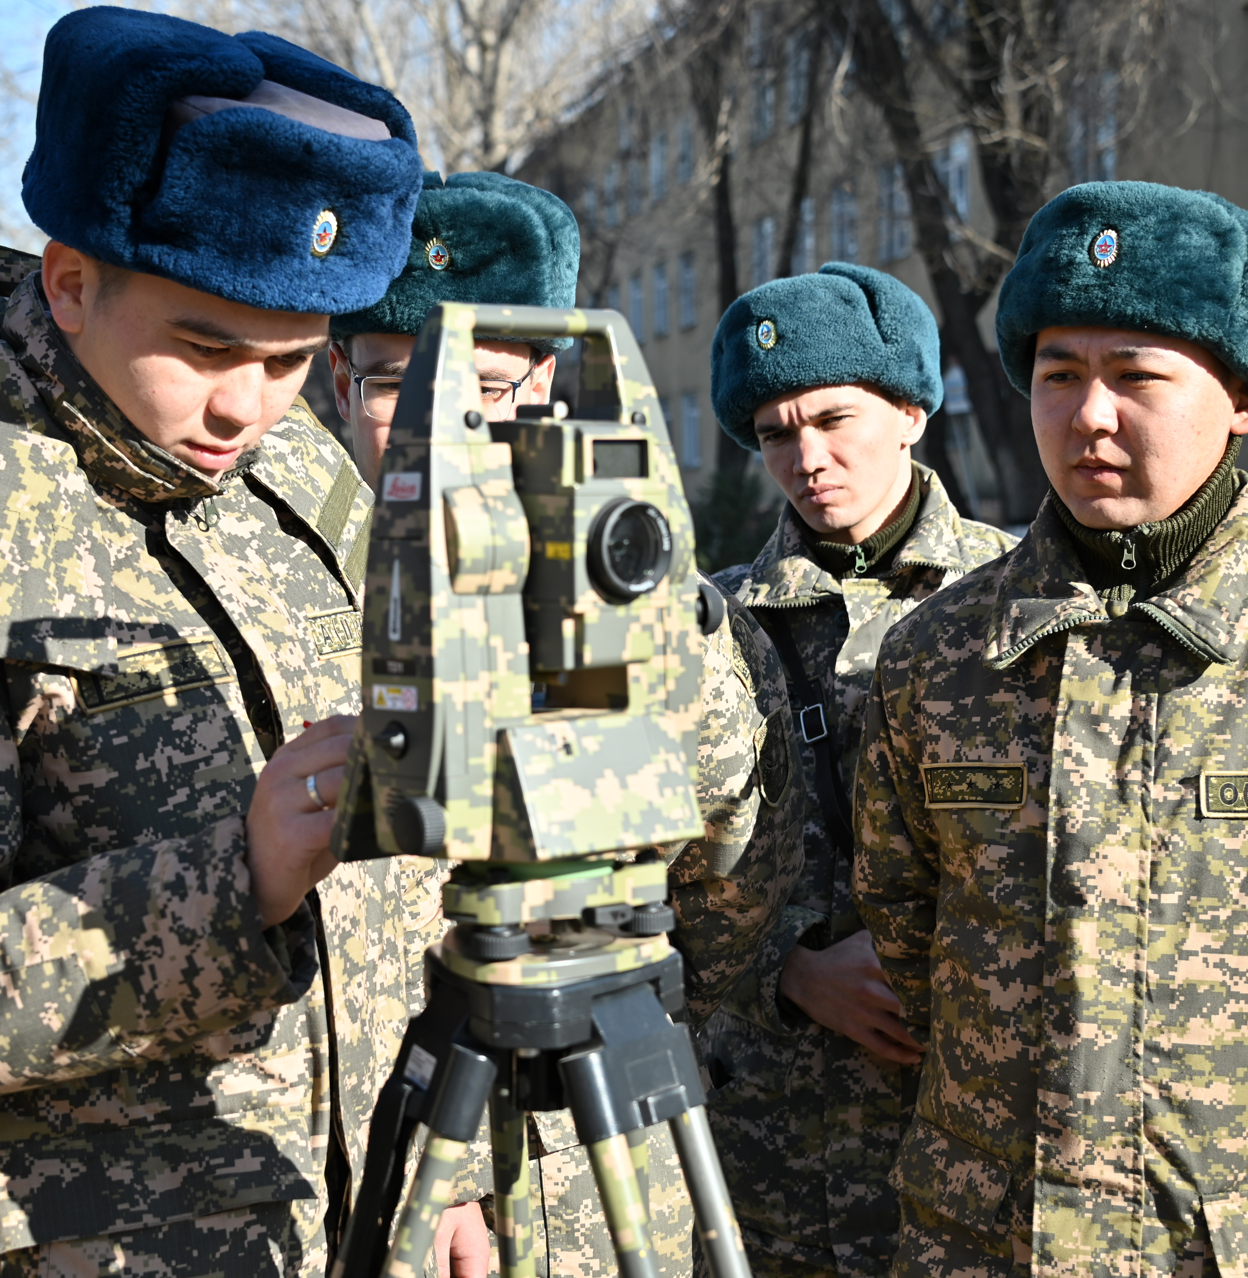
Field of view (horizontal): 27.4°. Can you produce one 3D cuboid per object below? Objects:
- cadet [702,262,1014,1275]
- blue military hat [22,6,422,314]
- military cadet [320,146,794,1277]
[{"bbox_3d":[0.268,0.503,2.750,0.520,1.800,0.360,1,3,25],"label":"cadet"},{"bbox_3d":[-0.274,-0.327,1.745,0.230,0.160,0.265,-3,28,-46],"label":"blue military hat"},{"bbox_3d":[-0.075,0.494,2.350,0.530,1.840,0.360,0,3,2],"label":"military cadet"}]

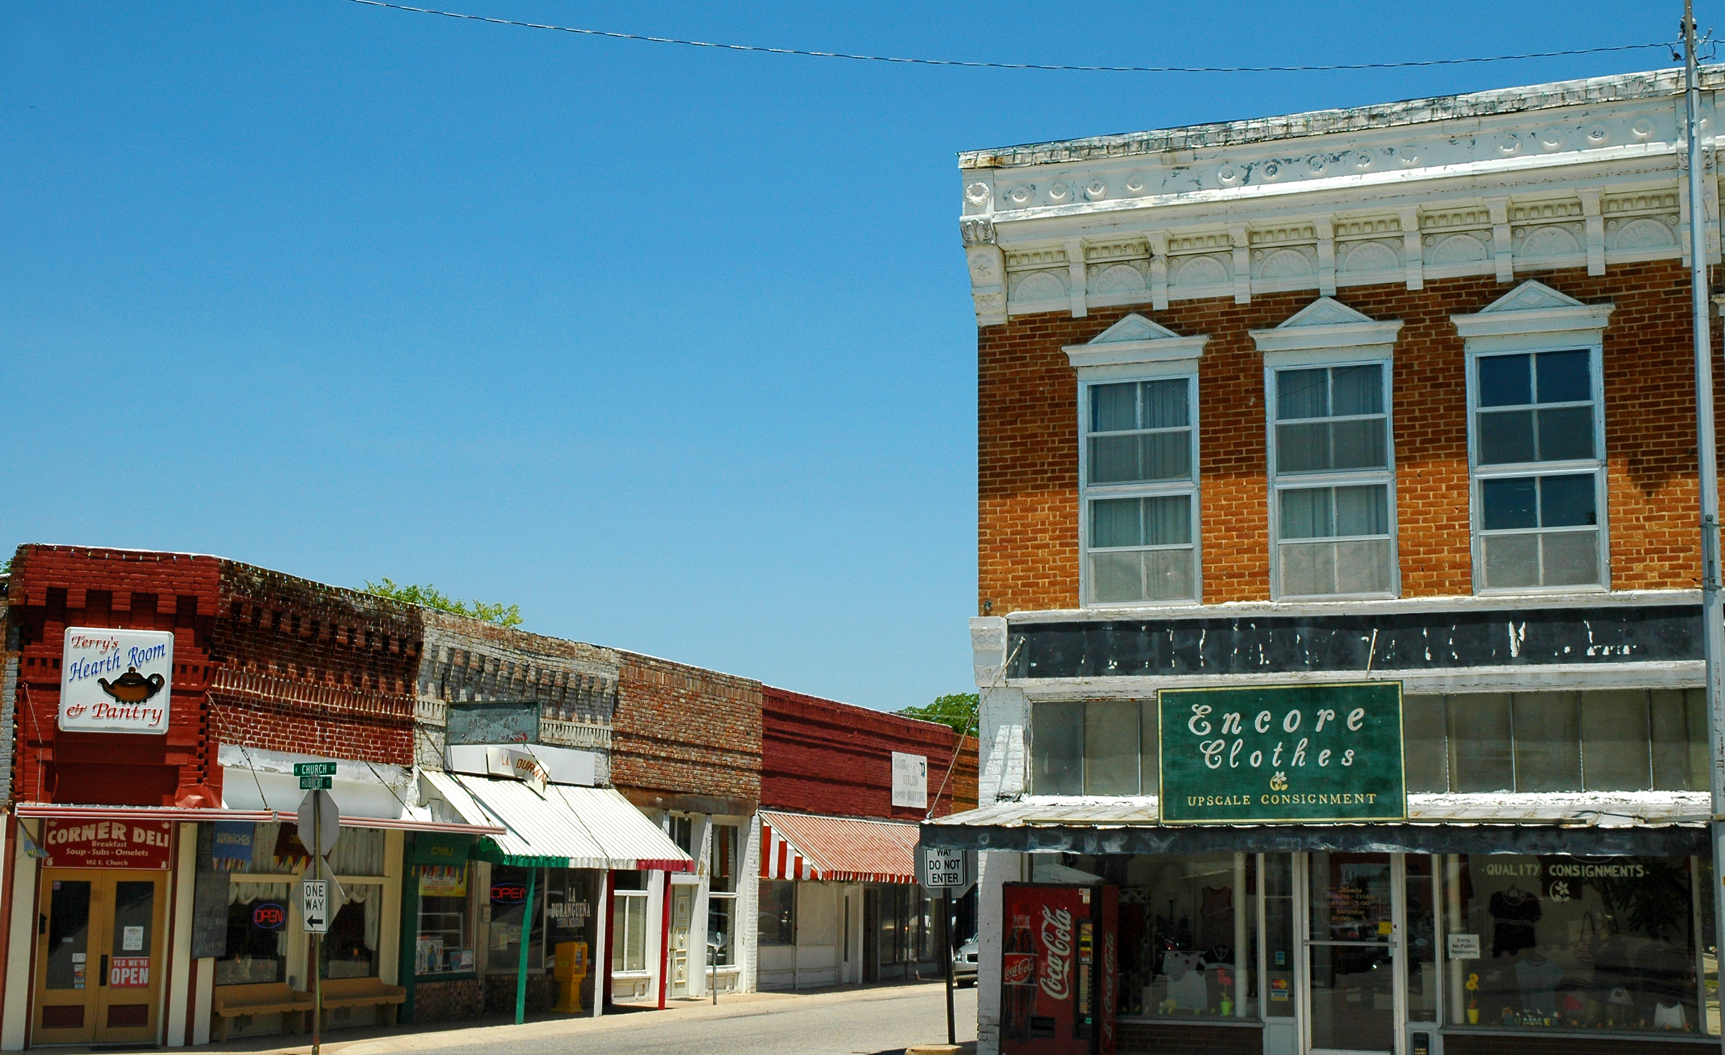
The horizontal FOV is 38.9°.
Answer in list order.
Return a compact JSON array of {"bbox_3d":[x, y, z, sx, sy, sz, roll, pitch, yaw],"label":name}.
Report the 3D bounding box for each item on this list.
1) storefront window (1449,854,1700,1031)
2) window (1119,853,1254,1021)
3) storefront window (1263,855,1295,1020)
[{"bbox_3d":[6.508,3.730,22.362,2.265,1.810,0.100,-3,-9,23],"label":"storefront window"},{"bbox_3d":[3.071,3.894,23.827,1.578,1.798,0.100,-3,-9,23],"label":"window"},{"bbox_3d":[3.998,3.833,23.489,0.316,1.740,0.100,-3,-9,23],"label":"storefront window"}]

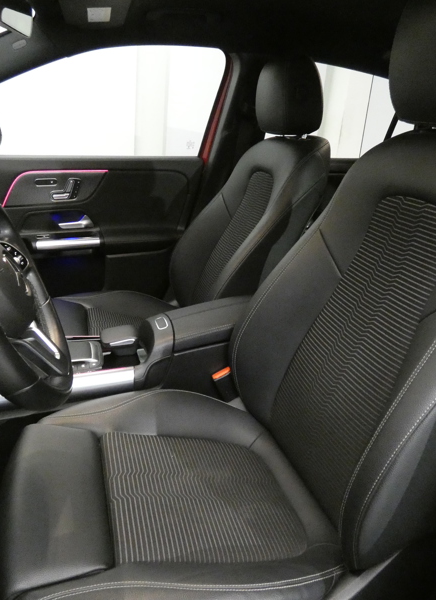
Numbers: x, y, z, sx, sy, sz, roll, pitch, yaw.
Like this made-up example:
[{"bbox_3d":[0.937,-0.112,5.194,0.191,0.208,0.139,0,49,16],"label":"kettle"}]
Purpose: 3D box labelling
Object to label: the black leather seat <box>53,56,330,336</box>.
[{"bbox_3d":[-0.126,-0.193,1.391,0.788,1.040,0.535,0,19,-17],"label":"black leather seat"}]

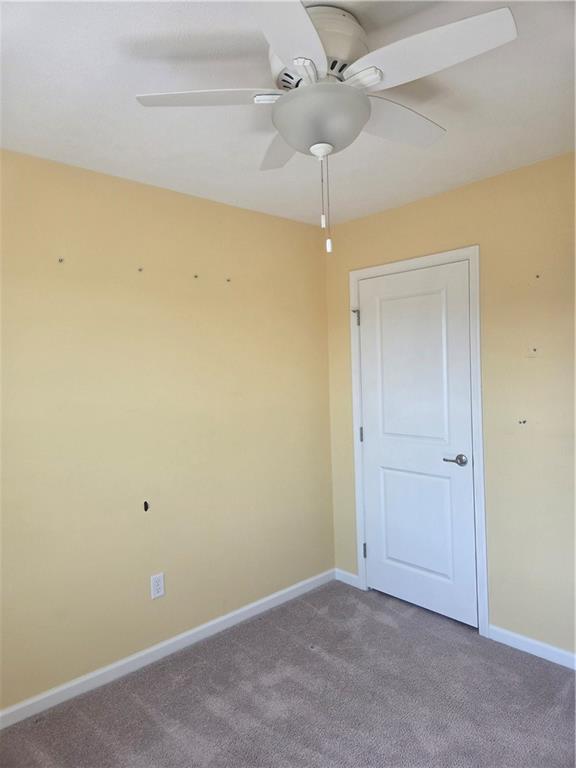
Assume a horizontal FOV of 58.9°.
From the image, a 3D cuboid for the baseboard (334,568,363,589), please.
[{"bbox_3d":[0.406,1.325,3.481,0.016,0.079,0.223,-3,2,-43],"label":"baseboard"}]

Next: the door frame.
[{"bbox_3d":[0.778,0.314,3.073,0.100,2.096,0.886,-3,2,-43],"label":"door frame"}]

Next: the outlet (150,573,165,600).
[{"bbox_3d":[-0.670,1.044,2.639,0.071,0.118,0.011,-3,2,-43],"label":"outlet"}]

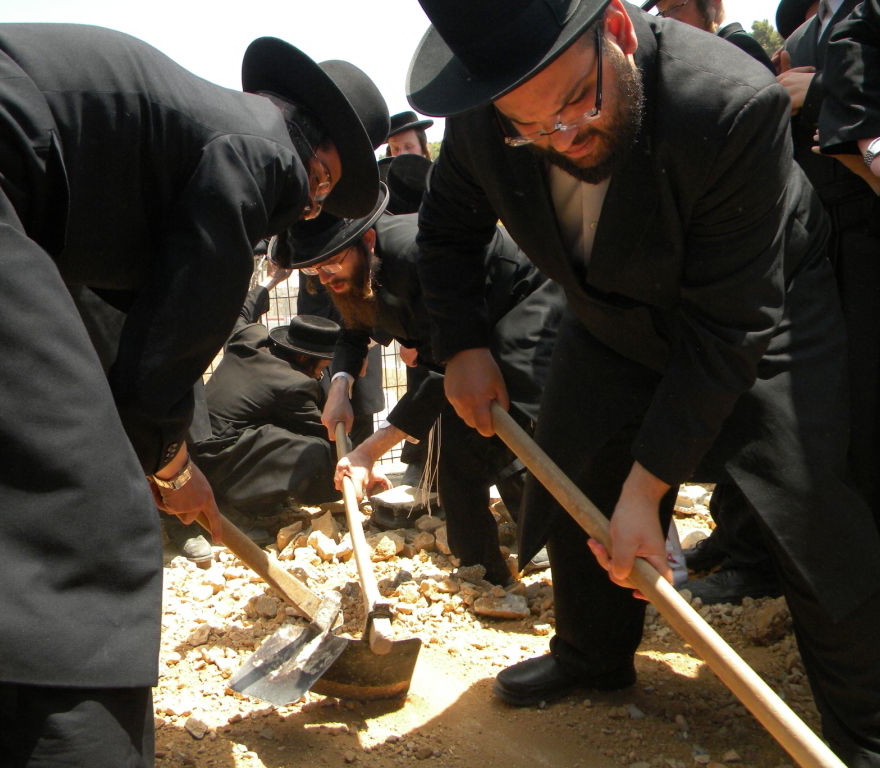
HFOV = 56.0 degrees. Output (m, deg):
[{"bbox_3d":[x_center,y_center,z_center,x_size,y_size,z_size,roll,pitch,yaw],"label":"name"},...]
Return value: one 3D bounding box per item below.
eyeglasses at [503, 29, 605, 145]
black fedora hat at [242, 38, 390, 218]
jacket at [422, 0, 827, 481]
[{"bbox_3d":[0.145,-0.388,1.075,0.140,0.135,0.045,-11,-19,27],"label":"eyeglasses"},{"bbox_3d":[-0.187,-0.468,1.430,0.130,0.360,0.330,-43,16,-24],"label":"black fedora hat"},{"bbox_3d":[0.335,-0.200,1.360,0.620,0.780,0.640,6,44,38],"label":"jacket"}]

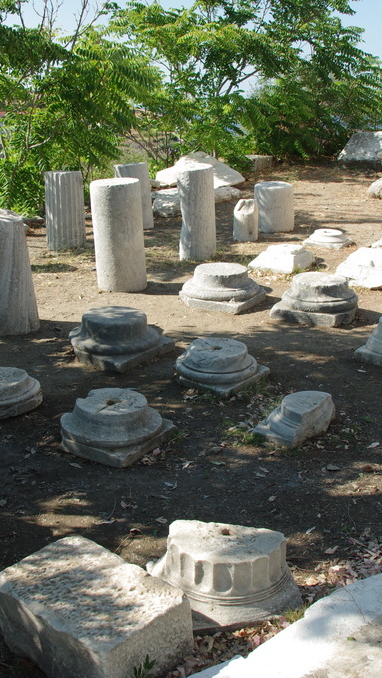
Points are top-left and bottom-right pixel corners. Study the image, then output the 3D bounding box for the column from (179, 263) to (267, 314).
[{"bbox_3d":[0.306,-0.500,6.604,0.606,0.307,0.598,11,22,32],"label":"column"}]

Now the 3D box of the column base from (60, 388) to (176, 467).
[{"bbox_3d":[-0.410,0.447,3.883,0.475,0.215,0.475,11,22,33],"label":"column base"}]

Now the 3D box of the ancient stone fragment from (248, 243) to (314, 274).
[{"bbox_3d":[1.035,-0.932,8.061,0.560,0.189,0.564,11,22,33],"label":"ancient stone fragment"}]

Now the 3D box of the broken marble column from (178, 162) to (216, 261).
[{"bbox_3d":[0.083,-1.509,8.433,0.455,1.087,0.455,-1,18,0],"label":"broken marble column"}]

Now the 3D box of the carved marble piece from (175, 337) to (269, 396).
[{"bbox_3d":[0.176,0.158,4.717,0.470,0.195,0.470,11,22,34],"label":"carved marble piece"}]

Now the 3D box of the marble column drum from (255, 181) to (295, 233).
[{"bbox_3d":[1.159,-1.800,9.716,0.500,0.600,0.500,-1,18,0],"label":"marble column drum"}]

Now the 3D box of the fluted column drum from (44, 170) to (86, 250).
[{"bbox_3d":[-1.651,-1.680,9.269,0.504,0.951,0.504,-1,18,0],"label":"fluted column drum"}]

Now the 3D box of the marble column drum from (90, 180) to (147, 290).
[{"bbox_3d":[-0.717,-1.038,7.037,0.475,1.050,0.475,-1,18,0],"label":"marble column drum"}]

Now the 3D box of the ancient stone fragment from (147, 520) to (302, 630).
[{"bbox_3d":[0.129,0.847,2.594,0.530,0.240,0.340,3,19,15],"label":"ancient stone fragment"}]

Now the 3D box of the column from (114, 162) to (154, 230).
[{"bbox_3d":[-0.776,-1.948,9.669,0.472,0.846,0.472,-3,18,1],"label":"column"}]

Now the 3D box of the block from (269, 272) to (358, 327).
[{"bbox_3d":[1.073,-0.361,6.108,0.573,0.325,0.557,10,21,30],"label":"block"}]

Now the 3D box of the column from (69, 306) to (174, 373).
[{"bbox_3d":[-0.499,-0.034,5.249,0.543,0.298,0.550,15,24,40],"label":"column"}]

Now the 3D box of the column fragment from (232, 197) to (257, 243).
[{"bbox_3d":[0.694,-1.530,9.067,0.310,0.530,0.310,-1,18,0],"label":"column fragment"}]

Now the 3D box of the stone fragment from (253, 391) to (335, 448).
[{"bbox_3d":[0.570,0.399,3.868,0.400,0.200,0.260,-17,24,-40],"label":"stone fragment"}]

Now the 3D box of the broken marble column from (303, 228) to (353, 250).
[{"bbox_3d":[1.789,-1.311,9.212,0.463,0.161,0.462,16,25,42],"label":"broken marble column"}]

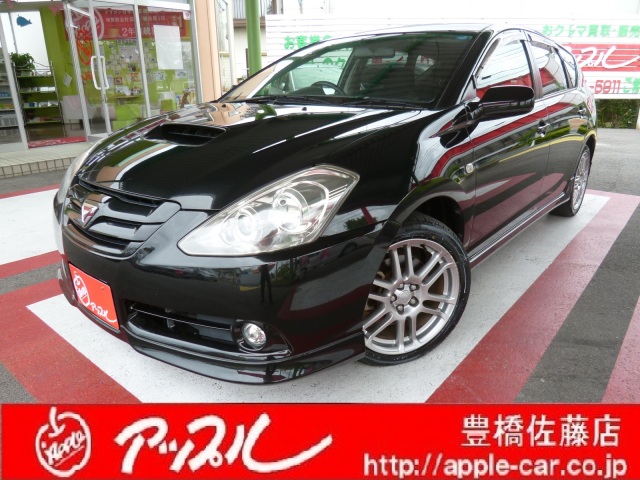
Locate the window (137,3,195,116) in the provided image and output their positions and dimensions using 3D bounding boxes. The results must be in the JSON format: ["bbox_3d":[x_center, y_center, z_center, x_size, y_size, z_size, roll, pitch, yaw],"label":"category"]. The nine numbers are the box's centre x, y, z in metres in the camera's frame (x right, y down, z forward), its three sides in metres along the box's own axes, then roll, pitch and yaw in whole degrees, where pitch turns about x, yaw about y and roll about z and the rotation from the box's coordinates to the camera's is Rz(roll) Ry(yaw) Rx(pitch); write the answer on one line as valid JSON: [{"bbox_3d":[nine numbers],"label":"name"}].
[{"bbox_3d":[-2.921,-3.374,8.816,0.060,2.307,1.119,17,25,42],"label":"window"}]

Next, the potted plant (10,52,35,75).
[{"bbox_3d":[-7.064,-4.177,10.500,0.460,0.460,0.480,17,25,42],"label":"potted plant"}]

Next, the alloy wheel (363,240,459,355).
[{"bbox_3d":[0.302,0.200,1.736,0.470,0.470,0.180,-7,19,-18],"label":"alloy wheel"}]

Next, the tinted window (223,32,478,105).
[{"bbox_3d":[0.168,-0.966,2.420,1.400,0.150,0.900,14,49,38],"label":"tinted window"}]

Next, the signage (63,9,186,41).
[{"bbox_3d":[-4.702,-5.350,11.091,0.030,0.672,3.170,17,25,42],"label":"signage"}]

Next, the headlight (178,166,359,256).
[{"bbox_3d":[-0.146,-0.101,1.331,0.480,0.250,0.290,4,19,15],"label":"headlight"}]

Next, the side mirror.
[{"bbox_3d":[0.790,-0.593,1.896,0.240,0.150,0.130,14,24,38],"label":"side mirror"}]

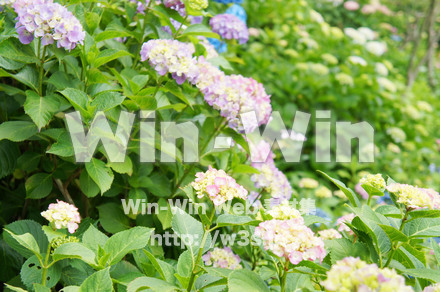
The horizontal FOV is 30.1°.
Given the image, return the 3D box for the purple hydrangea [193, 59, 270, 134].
[{"bbox_3d":[0.033,-0.121,2.000,0.187,0.158,0.150,-4,11,-24],"label":"purple hydrangea"}]

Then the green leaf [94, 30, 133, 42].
[{"bbox_3d":[-0.274,-0.281,2.100,0.098,0.028,0.055,0,23,14],"label":"green leaf"}]

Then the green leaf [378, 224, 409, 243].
[{"bbox_3d":[0.378,0.191,1.780,0.078,0.027,0.042,26,13,-34],"label":"green leaf"}]

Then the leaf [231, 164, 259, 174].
[{"bbox_3d":[0.064,0.060,2.100,0.078,0.024,0.048,7,23,15],"label":"leaf"}]

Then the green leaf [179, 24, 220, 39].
[{"bbox_3d":[-0.054,-0.301,2.150,0.108,0.035,0.060,0,6,0],"label":"green leaf"}]

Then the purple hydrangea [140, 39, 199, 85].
[{"bbox_3d":[-0.130,-0.217,2.100,0.146,0.109,0.141,0,6,0],"label":"purple hydrangea"}]

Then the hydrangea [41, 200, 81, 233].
[{"bbox_3d":[-0.357,0.158,1.830,0.088,0.068,0.085,0,10,0],"label":"hydrangea"}]

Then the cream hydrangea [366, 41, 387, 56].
[{"bbox_3d":[1.263,-0.787,6.600,0.158,0.119,0.153,0,6,0],"label":"cream hydrangea"}]

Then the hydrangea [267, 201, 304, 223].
[{"bbox_3d":[0.144,0.146,1.800,0.082,0.043,0.080,0,10,0],"label":"hydrangea"}]

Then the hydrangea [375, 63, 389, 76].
[{"bbox_3d":[1.205,-0.571,6.100,0.115,0.100,0.115,0,6,0],"label":"hydrangea"}]

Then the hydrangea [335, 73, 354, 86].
[{"bbox_3d":[0.883,-0.472,5.800,0.139,0.091,0.135,0,6,0],"label":"hydrangea"}]

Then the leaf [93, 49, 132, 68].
[{"bbox_3d":[-0.270,-0.219,2.050,0.100,0.045,0.060,0,6,0],"label":"leaf"}]

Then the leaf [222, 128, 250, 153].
[{"bbox_3d":[0.038,-0.013,2.000,0.064,0.053,0.050,-8,13,-37],"label":"leaf"}]

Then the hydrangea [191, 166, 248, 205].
[{"bbox_3d":[0.000,0.080,1.650,0.113,0.064,0.105,0,10,0],"label":"hydrangea"}]

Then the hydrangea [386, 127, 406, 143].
[{"bbox_3d":[1.144,-0.074,5.300,0.127,0.095,0.123,0,6,0],"label":"hydrangea"}]

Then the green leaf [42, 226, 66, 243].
[{"bbox_3d":[-0.374,0.200,1.850,0.050,0.034,0.050,5,7,37],"label":"green leaf"}]

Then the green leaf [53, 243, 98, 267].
[{"bbox_3d":[-0.315,0.235,1.770,0.100,0.036,0.055,9,24,15],"label":"green leaf"}]

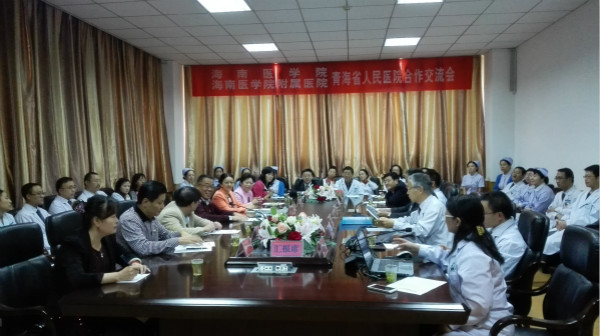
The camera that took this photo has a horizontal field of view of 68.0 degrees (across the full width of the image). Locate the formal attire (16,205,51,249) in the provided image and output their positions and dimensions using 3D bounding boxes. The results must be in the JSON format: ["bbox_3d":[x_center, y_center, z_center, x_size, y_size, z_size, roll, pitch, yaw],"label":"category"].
[{"bbox_3d":[-2.625,0.628,4.400,0.380,0.580,0.480,0,3,16],"label":"formal attire"}]

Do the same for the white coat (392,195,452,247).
[{"bbox_3d":[1.129,0.575,4.100,0.560,0.670,0.470,-1,2,0],"label":"white coat"}]

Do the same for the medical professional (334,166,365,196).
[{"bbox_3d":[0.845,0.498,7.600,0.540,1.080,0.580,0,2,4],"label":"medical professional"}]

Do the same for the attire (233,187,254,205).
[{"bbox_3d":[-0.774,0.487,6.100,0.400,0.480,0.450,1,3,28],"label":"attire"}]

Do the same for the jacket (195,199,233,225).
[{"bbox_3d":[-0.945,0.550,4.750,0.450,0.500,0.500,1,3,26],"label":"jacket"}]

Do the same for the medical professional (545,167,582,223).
[{"bbox_3d":[2.963,0.625,5.100,0.750,1.280,0.550,-1,3,-17],"label":"medical professional"}]

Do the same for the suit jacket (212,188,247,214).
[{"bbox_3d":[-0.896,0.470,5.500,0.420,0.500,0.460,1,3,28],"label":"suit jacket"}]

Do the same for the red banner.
[{"bbox_3d":[0.557,-1.833,9.015,5.680,0.650,0.050,0,3,6],"label":"red banner"}]

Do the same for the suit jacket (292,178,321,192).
[{"bbox_3d":[0.116,0.433,7.400,0.500,0.540,0.360,0,2,6],"label":"suit jacket"}]

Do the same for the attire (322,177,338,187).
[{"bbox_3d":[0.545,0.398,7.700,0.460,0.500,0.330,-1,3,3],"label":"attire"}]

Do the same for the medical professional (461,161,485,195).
[{"bbox_3d":[3.169,0.507,8.200,0.500,1.300,0.700,0,3,14],"label":"medical professional"}]

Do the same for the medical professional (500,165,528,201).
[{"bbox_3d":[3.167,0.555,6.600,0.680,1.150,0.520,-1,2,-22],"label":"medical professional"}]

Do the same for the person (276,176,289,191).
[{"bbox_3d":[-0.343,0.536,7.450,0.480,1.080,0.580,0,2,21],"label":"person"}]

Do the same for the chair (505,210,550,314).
[{"bbox_3d":[1.404,0.875,3.302,0.660,1.100,0.600,0,2,6],"label":"chair"}]

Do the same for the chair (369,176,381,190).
[{"bbox_3d":[1.178,0.683,7.600,0.620,1.080,0.650,0,3,6],"label":"chair"}]

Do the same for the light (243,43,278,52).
[{"bbox_3d":[-0.668,-2.101,7.724,0.580,0.060,0.580,0,2,6],"label":"light"}]

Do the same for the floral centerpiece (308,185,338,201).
[{"bbox_3d":[0.364,0.381,6.900,0.500,0.310,0.420,0,2,6],"label":"floral centerpiece"}]

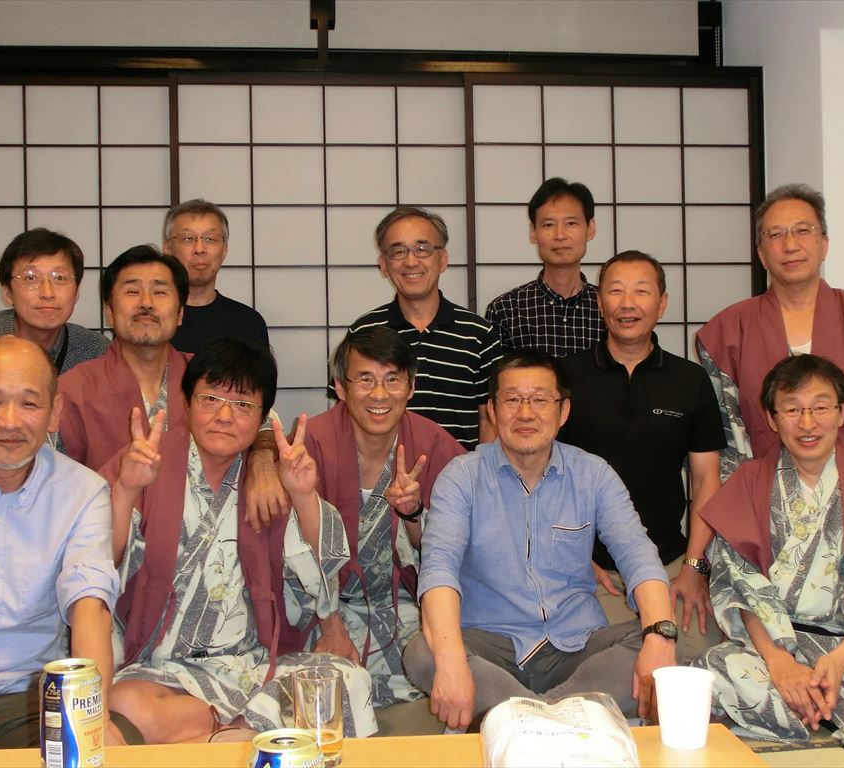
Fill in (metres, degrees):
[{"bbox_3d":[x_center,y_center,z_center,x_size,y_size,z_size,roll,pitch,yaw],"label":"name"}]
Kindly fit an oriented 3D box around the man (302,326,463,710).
[{"bbox_3d":[-0.105,0.318,2.880,0.540,0.890,0.640,-1,0,-2],"label":"man"}]

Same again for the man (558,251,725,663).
[{"bbox_3d":[0.505,0.214,2.980,0.500,1.080,0.650,-1,0,7],"label":"man"}]

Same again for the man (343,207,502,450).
[{"bbox_3d":[-0.012,0.145,3.360,0.480,1.240,0.550,-1,0,0],"label":"man"}]

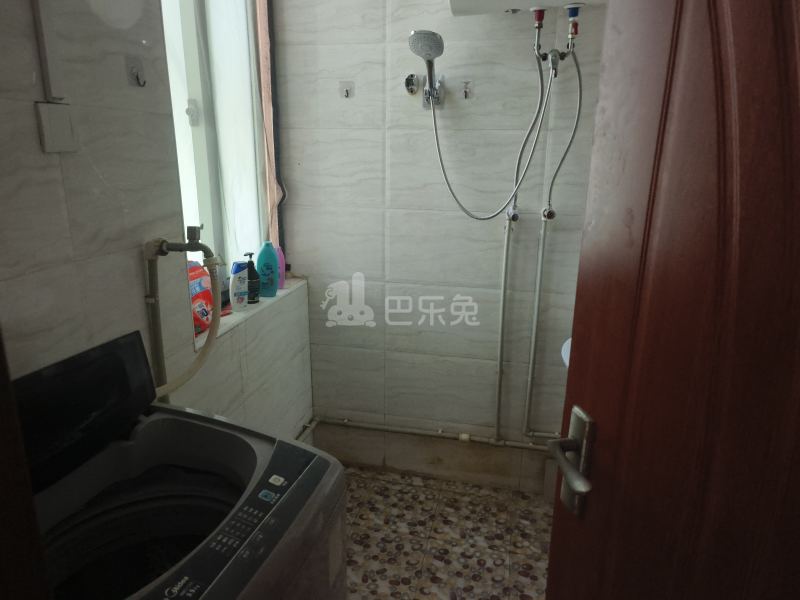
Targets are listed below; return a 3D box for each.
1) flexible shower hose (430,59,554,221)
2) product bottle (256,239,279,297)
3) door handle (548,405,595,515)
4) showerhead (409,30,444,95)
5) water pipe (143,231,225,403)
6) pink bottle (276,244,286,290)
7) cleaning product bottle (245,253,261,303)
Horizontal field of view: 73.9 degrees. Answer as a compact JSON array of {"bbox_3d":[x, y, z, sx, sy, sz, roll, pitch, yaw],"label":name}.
[{"bbox_3d":[0.315,-0.566,1.917,0.430,0.560,0.075,4,16,12],"label":"flexible shower hose"},{"bbox_3d":[-0.506,-0.116,2.018,0.083,0.203,0.052,-4,16,-17],"label":"product bottle"},{"bbox_3d":[0.296,0.295,0.885,0.060,0.186,0.131,-3,16,-14],"label":"door handle"},{"bbox_3d":[0.092,-0.814,1.821,0.123,0.230,0.072,4,46,12],"label":"showerhead"},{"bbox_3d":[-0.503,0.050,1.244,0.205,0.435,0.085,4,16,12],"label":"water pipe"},{"bbox_3d":[-0.501,-0.135,2.147,0.072,0.172,0.048,-4,16,-16],"label":"pink bottle"},{"bbox_3d":[-0.544,-0.084,1.940,0.061,0.182,0.052,2,15,4],"label":"cleaning product bottle"}]

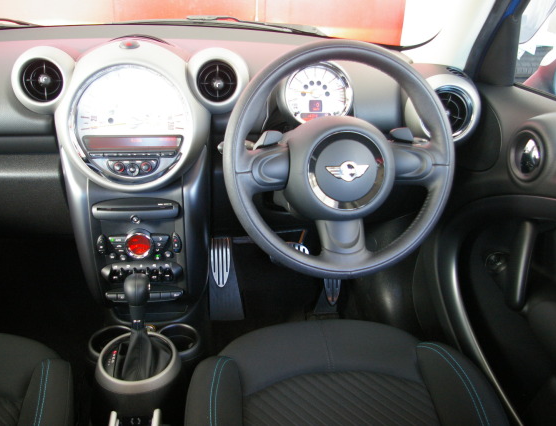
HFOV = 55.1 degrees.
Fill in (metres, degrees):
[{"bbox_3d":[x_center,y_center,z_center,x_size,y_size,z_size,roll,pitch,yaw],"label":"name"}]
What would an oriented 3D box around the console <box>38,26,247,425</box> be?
[{"bbox_3d":[-0.263,0.027,0.957,0.310,0.620,0.420,-2,25,-7],"label":"console"}]

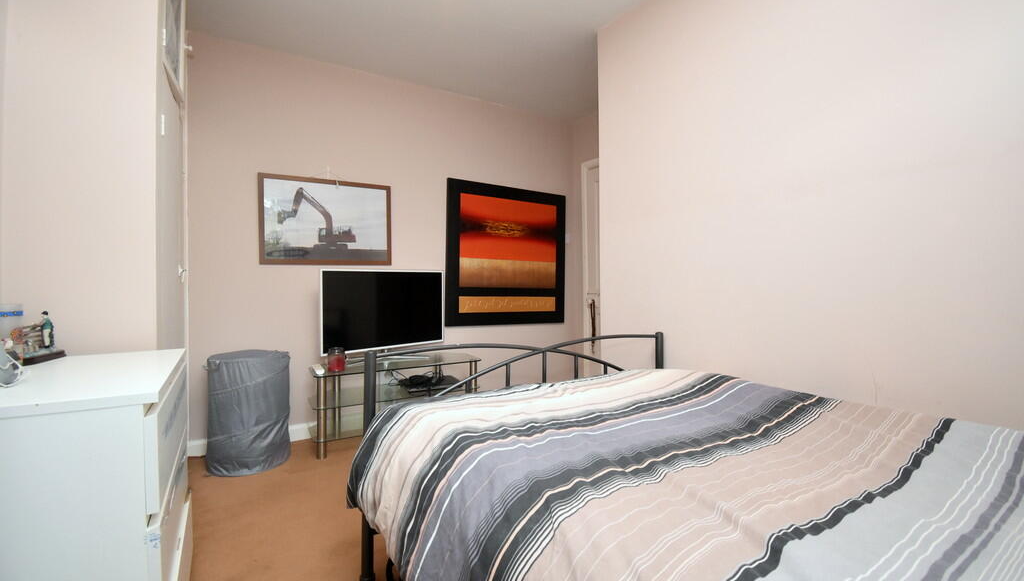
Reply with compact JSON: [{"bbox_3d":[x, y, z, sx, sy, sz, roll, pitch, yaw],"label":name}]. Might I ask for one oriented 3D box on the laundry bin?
[{"bbox_3d":[-1.466,0.659,2.392,0.400,0.596,0.400,0,1,-32],"label":"laundry bin"}]

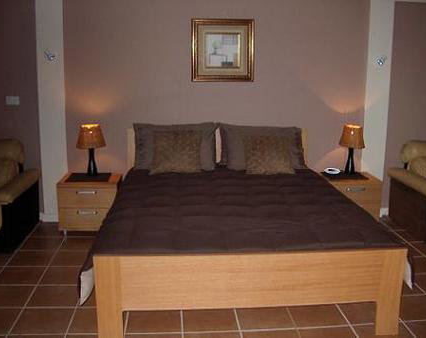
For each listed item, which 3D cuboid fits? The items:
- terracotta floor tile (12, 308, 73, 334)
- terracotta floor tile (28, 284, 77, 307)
[{"bbox_3d":[-0.979,0.884,2.865,0.325,0.010,0.325,0,12,-5],"label":"terracotta floor tile"},{"bbox_3d":[-0.996,0.807,3.131,0.320,0.010,0.320,0,12,-5],"label":"terracotta floor tile"}]

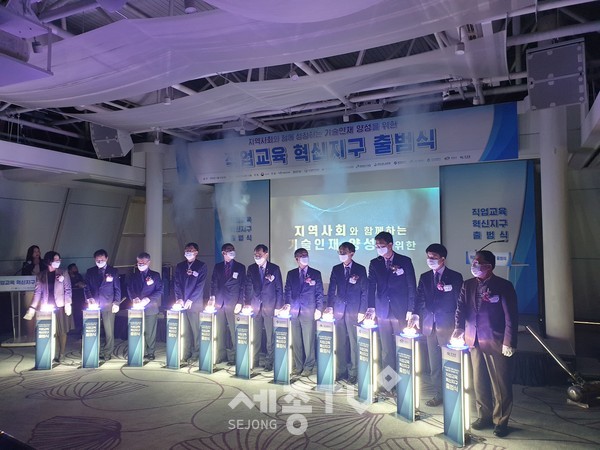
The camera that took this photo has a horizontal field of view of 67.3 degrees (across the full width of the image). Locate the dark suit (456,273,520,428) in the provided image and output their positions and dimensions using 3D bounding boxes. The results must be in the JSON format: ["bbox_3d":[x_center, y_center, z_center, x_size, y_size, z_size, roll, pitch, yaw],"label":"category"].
[{"bbox_3d":[1.711,1.149,4.152,0.380,1.420,0.520,2,-4,-44],"label":"dark suit"}]

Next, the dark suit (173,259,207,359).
[{"bbox_3d":[-1.683,1.262,6.900,0.500,1.479,0.360,-1,-3,5],"label":"dark suit"}]

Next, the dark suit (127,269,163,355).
[{"bbox_3d":[-2.352,1.320,6.856,0.530,1.280,0.440,0,-2,-5],"label":"dark suit"}]

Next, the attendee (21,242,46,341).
[{"bbox_3d":[-4.907,1.266,8.329,0.440,1.700,0.300,2,-3,-37],"label":"attendee"}]

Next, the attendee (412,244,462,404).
[{"bbox_3d":[1.485,1.058,4.876,0.490,1.713,0.370,-2,-3,37],"label":"attendee"}]

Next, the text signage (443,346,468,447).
[{"bbox_3d":[1.390,1.477,3.959,0.130,0.800,0.220,1,-3,-29],"label":"text signage"}]

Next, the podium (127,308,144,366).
[{"bbox_3d":[-2.320,1.606,6.488,0.220,0.820,0.165,-1,-3,7],"label":"podium"}]

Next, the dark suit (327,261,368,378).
[{"bbox_3d":[0.615,1.205,5.818,0.500,1.478,0.380,-2,-3,24],"label":"dark suit"}]

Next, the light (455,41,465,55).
[{"bbox_3d":[1.754,-1.934,4.945,0.100,0.120,0.100,0,-3,0],"label":"light"}]

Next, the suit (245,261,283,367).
[{"bbox_3d":[-0.497,1.218,6.230,0.530,1.410,0.420,-1,-2,7],"label":"suit"}]

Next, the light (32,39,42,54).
[{"bbox_3d":[-3.087,-2.099,5.300,0.120,0.180,0.120,-1,-3,23],"label":"light"}]

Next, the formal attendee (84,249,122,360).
[{"bbox_3d":[-2.967,1.194,6.841,0.540,1.660,0.450,0,-2,-12],"label":"formal attendee"}]

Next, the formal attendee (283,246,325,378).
[{"bbox_3d":[0.055,1.147,6.005,0.500,1.665,0.360,-1,-3,12],"label":"formal attendee"}]

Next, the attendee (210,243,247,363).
[{"bbox_3d":[-1.027,1.139,6.529,0.520,1.720,0.450,-1,-2,5],"label":"attendee"}]

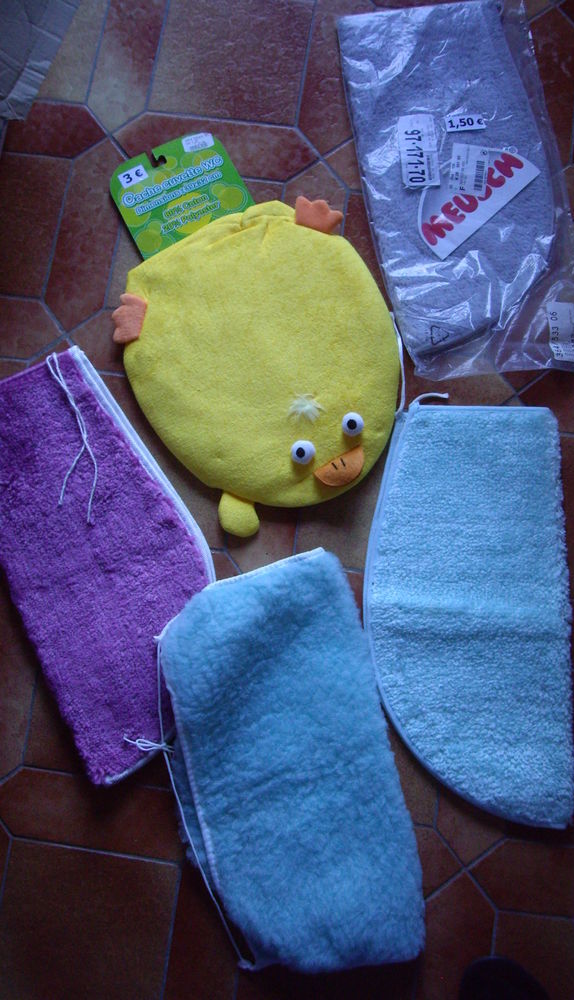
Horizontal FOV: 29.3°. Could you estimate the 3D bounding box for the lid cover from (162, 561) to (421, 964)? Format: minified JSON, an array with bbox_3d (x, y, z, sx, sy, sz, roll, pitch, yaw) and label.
[{"bbox_3d":[-0.005,0.329,1.362,0.281,0.050,0.510,-13,78,-3],"label":"lid cover"}]

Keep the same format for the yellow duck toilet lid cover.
[{"bbox_3d":[-0.018,-0.196,1.475,0.383,0.050,0.411,-30,80,-7],"label":"yellow duck toilet lid cover"}]

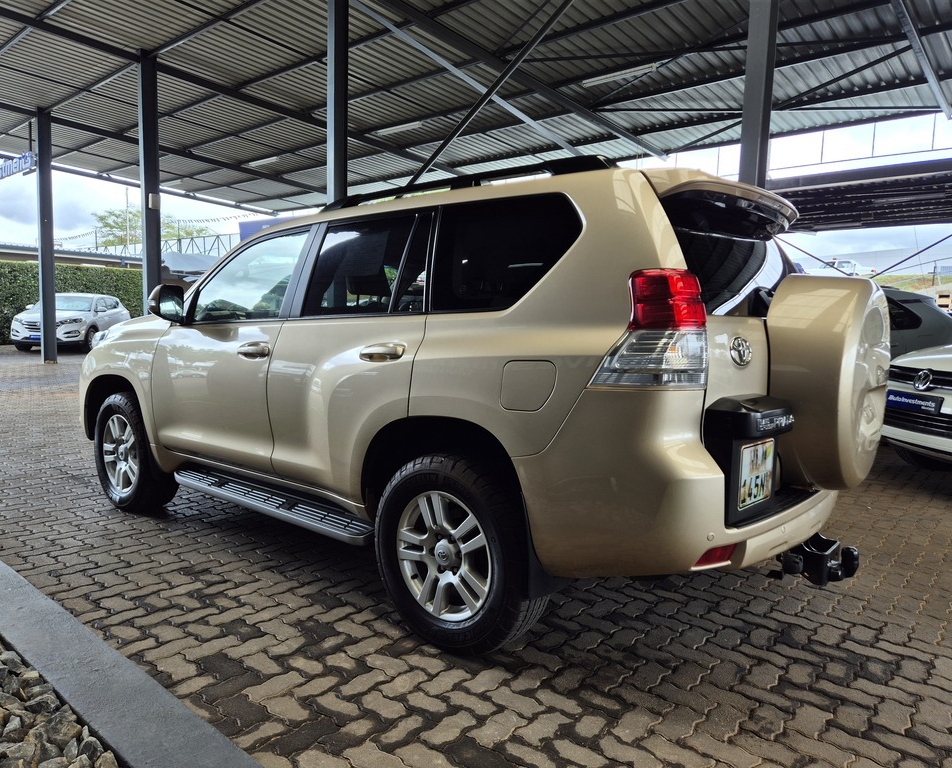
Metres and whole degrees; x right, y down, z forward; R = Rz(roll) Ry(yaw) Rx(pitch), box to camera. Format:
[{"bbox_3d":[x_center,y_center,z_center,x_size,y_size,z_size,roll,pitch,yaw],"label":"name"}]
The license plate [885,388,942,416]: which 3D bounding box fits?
[{"bbox_3d":[2.813,0.113,4.400,0.015,0.113,0.520,12,3,-7],"label":"license plate"}]

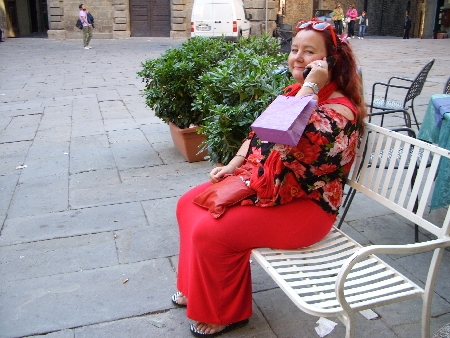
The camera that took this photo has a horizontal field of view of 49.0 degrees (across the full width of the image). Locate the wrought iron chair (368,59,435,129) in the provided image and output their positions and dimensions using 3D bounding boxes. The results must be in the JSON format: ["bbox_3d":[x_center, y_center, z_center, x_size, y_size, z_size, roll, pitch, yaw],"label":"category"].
[{"bbox_3d":[1.864,-0.677,5.197,0.570,0.880,0.560,11,21,32],"label":"wrought iron chair"}]

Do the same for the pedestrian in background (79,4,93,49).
[{"bbox_3d":[-5.705,-5.828,20.286,0.600,1.750,0.520,2,18,5],"label":"pedestrian in background"}]

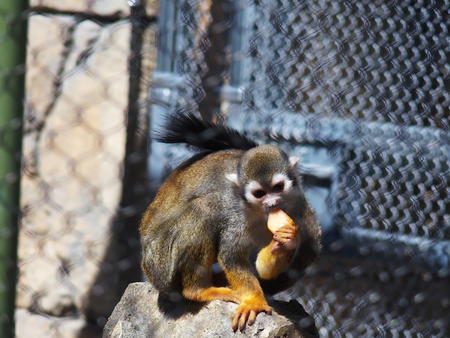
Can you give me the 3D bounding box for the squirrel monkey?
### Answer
[{"bbox_3d":[0.004,0.050,3.700,0.135,0.195,0.190,-8,12,-41],"label":"squirrel monkey"}]

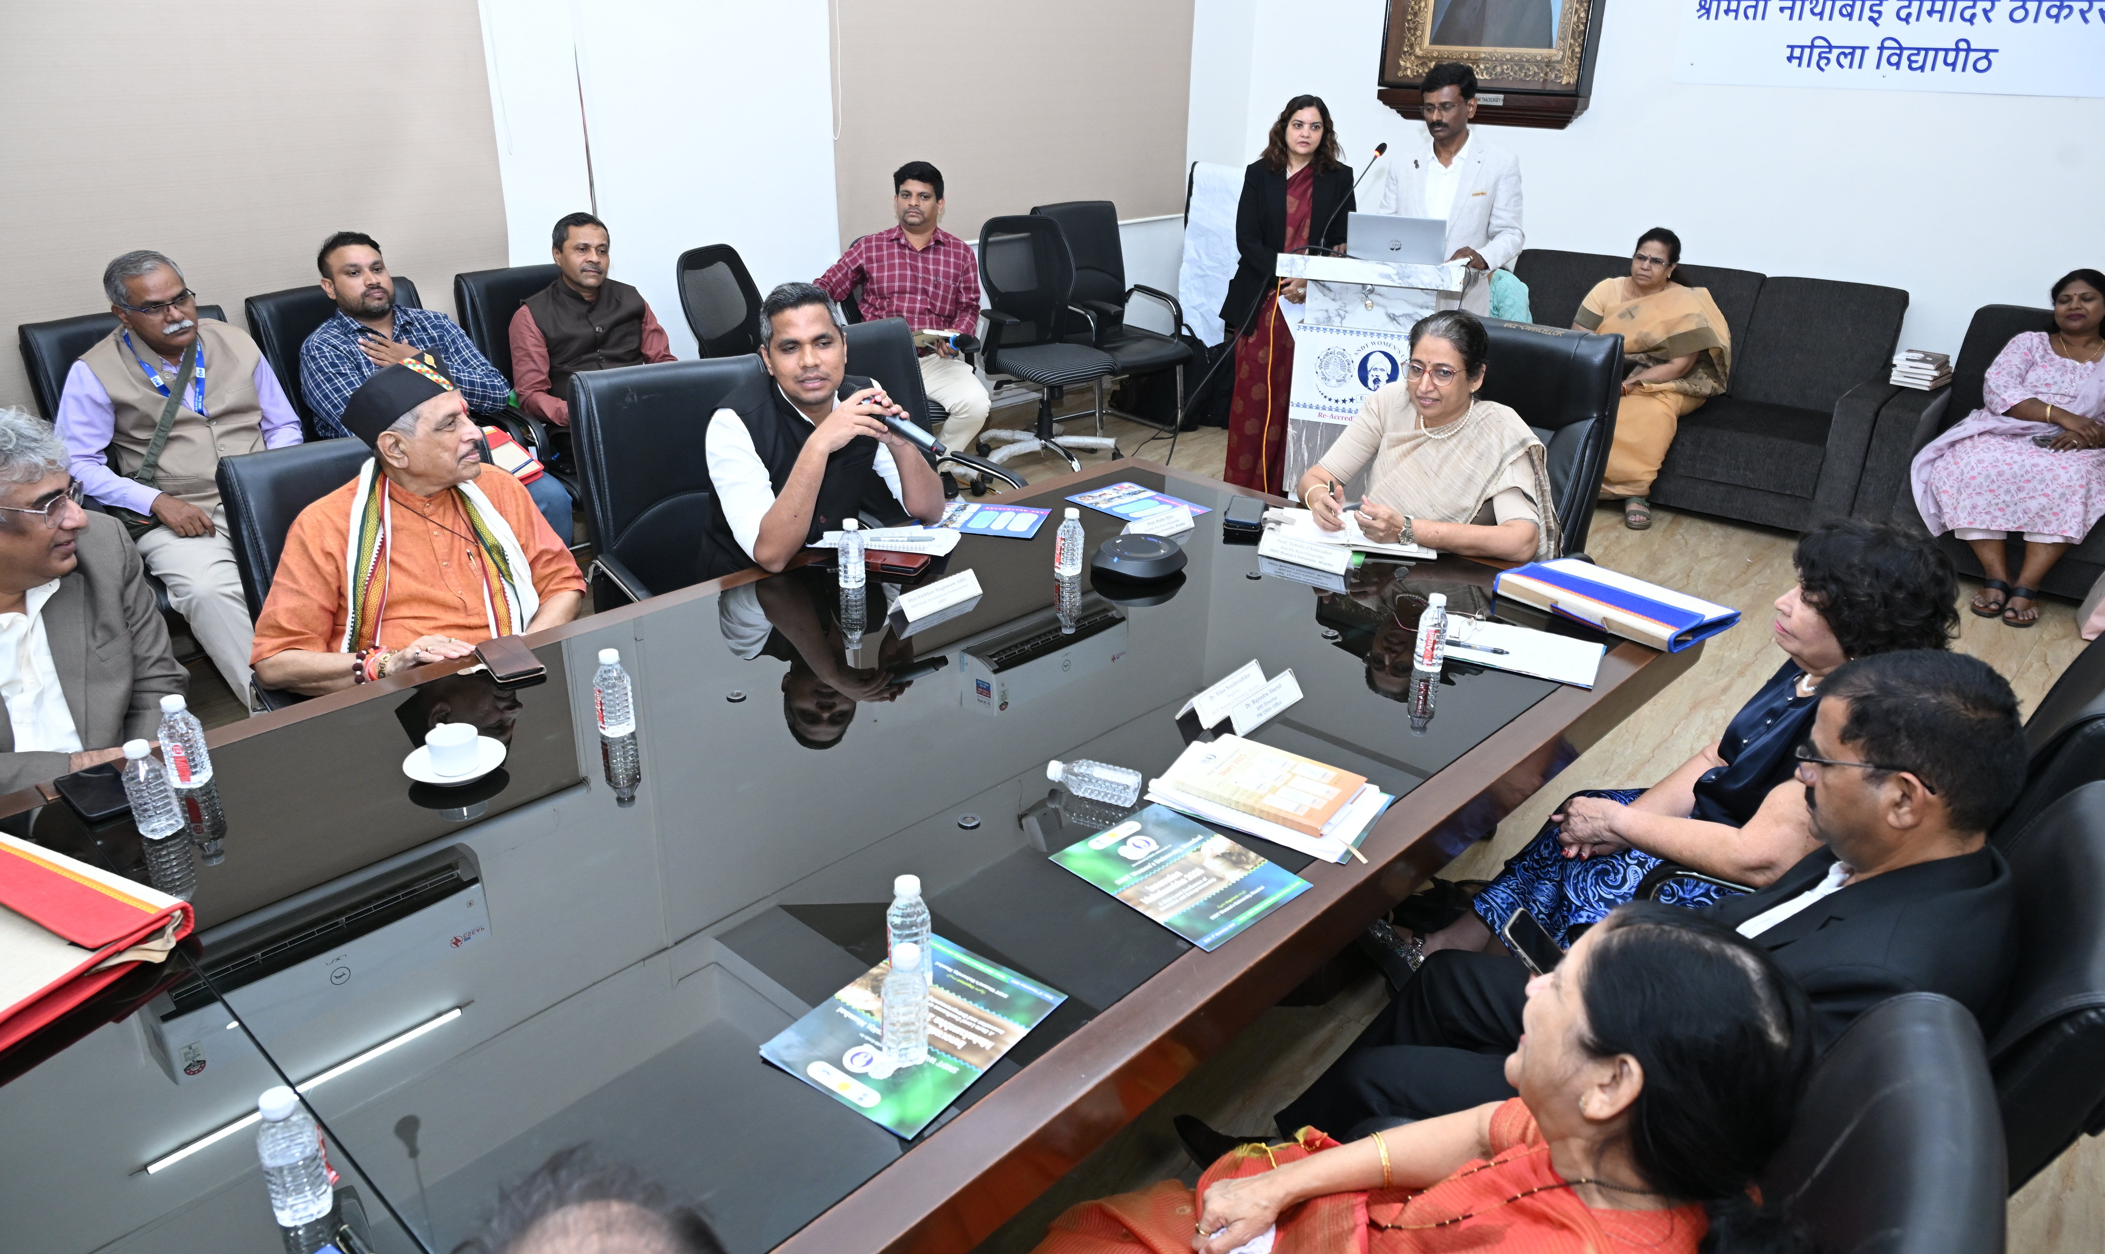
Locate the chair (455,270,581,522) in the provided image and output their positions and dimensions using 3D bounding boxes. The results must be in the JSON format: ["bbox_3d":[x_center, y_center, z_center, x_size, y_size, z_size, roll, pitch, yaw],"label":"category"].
[{"bbox_3d":[-1.599,-0.692,4.852,0.660,1.020,0.600,20,29,38],"label":"chair"}]

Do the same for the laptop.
[{"bbox_3d":[1.314,-1.438,5.273,0.354,0.225,0.290,10,24,21],"label":"laptop"}]

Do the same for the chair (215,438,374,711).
[{"bbox_3d":[-1.219,0.174,2.860,0.600,1.000,0.650,-18,30,-37],"label":"chair"}]

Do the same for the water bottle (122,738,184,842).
[{"bbox_3d":[-1.245,0.219,1.933,0.057,0.137,0.057,-14,27,-33],"label":"water bottle"}]

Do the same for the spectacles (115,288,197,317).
[{"bbox_3d":[-2.279,-0.822,3.562,0.145,0.045,0.140,14,32,24],"label":"spectacles"}]

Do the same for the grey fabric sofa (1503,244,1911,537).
[{"bbox_3d":[2.630,-1.109,6.265,2.020,0.900,0.900,20,29,37],"label":"grey fabric sofa"}]

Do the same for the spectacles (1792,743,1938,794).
[{"bbox_3d":[0.878,0.124,1.515,0.140,0.048,0.140,8,23,29],"label":"spectacles"}]

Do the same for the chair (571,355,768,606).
[{"bbox_3d":[-0.752,-0.055,3.395,0.580,1.040,0.660,-14,27,-32],"label":"chair"}]

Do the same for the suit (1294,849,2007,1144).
[{"bbox_3d":[0.618,0.591,1.825,0.900,0.930,0.520,21,30,39],"label":"suit"}]

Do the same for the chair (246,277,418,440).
[{"bbox_3d":[-2.017,-0.510,4.388,0.660,1.020,0.600,20,29,38],"label":"chair"}]

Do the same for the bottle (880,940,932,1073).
[{"bbox_3d":[-0.162,0.412,1.541,0.055,0.139,0.055,-2,23,-6],"label":"bottle"}]

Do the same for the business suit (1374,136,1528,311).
[{"bbox_3d":[1.396,-1.226,4.957,0.500,0.930,0.330,12,26,25],"label":"business suit"}]

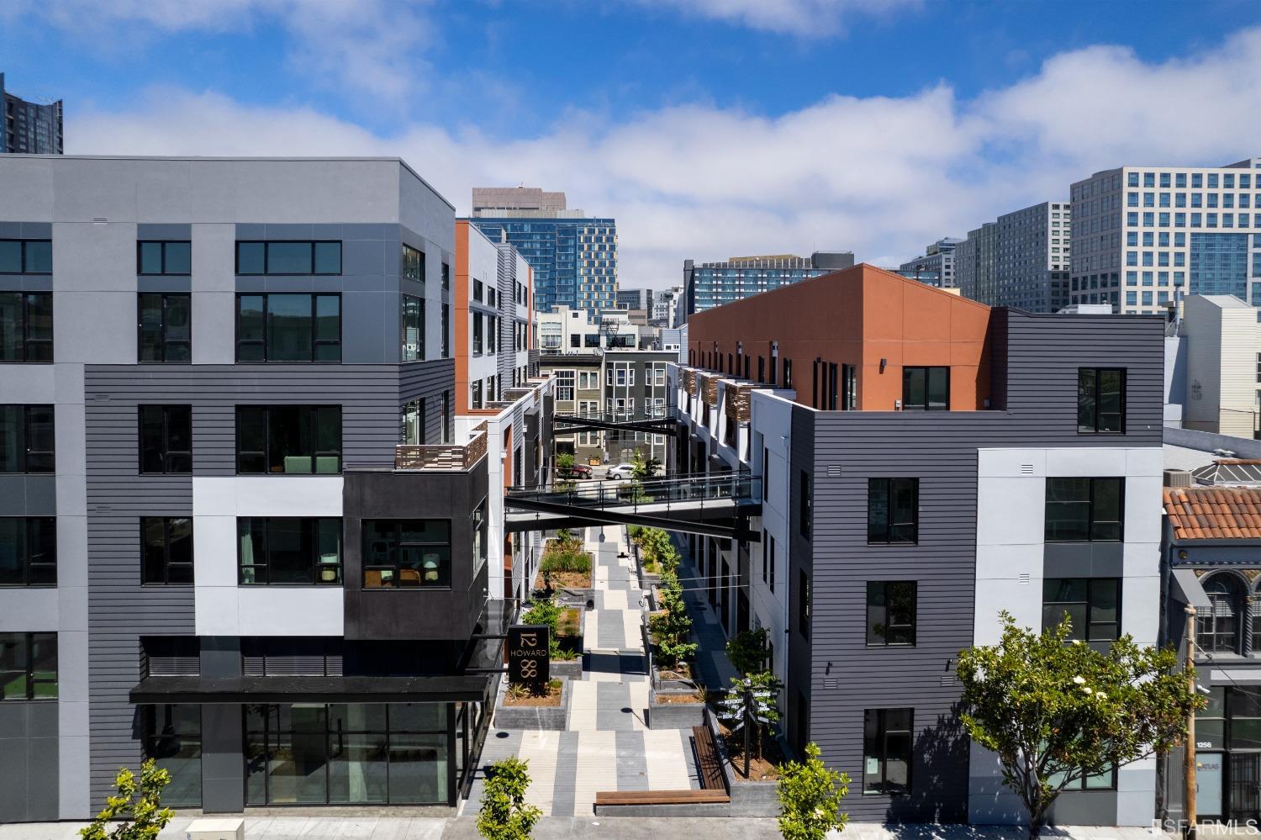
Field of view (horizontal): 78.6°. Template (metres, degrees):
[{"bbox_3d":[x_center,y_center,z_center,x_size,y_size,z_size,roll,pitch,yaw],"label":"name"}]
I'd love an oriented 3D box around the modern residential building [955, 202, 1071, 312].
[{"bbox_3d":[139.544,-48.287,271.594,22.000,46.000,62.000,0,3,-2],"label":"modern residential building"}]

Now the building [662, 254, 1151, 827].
[{"bbox_3d":[9.145,1.625,43.250,9.500,15.000,45.000,0,3,-2],"label":"building"}]

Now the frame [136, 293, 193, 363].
[{"bbox_3d":[-12.183,-2.424,20.150,1.408,1.848,0.160,0,3,-2],"label":"frame"}]

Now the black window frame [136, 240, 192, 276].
[{"bbox_3d":[-12.152,-4.228,20.087,1.390,0.919,0.160,0,3,-2],"label":"black window frame"}]

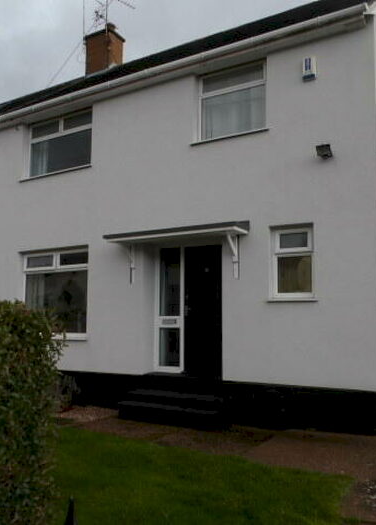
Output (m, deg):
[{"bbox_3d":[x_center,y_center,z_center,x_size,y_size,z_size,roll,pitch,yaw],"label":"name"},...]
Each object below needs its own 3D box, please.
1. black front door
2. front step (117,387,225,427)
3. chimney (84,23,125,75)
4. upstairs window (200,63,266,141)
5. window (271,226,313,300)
[{"bbox_3d":[0.253,0.743,7.526,0.780,2.020,0.090,-3,-7,30],"label":"black front door"},{"bbox_3d":[-0.196,2.130,7.112,1.640,0.340,0.600,-3,-7,30],"label":"front step"},{"bbox_3d":[-2.323,-5.787,13.592,0.800,1.360,0.640,-3,-7,30],"label":"chimney"},{"bbox_3d":[0.677,-2.487,7.590,1.160,1.110,0.120,-3,-7,30],"label":"upstairs window"},{"bbox_3d":[1.474,0.014,6.793,0.610,1.050,0.110,-3,-7,30],"label":"window"}]

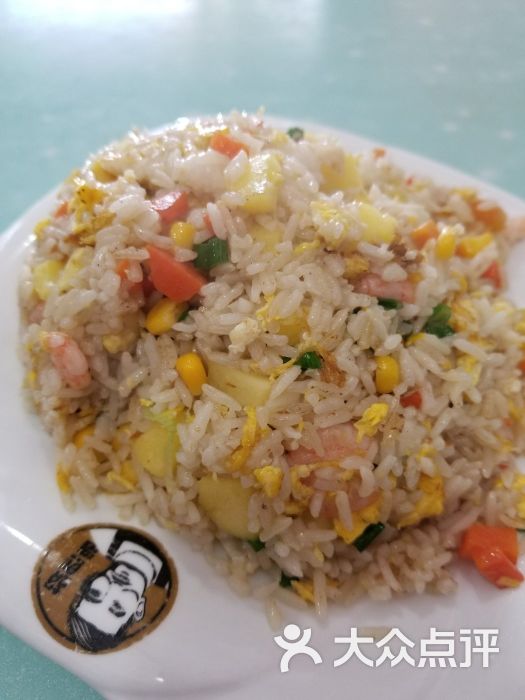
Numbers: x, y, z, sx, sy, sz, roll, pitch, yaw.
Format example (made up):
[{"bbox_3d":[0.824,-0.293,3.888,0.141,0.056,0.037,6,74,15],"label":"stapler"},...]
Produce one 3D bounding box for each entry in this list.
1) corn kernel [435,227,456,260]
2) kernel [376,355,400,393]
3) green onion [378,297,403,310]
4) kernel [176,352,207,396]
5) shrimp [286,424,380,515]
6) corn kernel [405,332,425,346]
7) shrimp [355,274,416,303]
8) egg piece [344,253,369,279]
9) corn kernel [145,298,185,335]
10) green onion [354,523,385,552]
[{"bbox_3d":[0.063,-0.037,0.181,0.007,0.007,0.009,6,42,6],"label":"corn kernel"},{"bbox_3d":[0.037,0.007,0.155,0.007,0.007,0.009,-2,42,-2],"label":"kernel"},{"bbox_3d":[0.041,-0.015,0.167,0.008,0.004,0.005,0,42,0],"label":"green onion"},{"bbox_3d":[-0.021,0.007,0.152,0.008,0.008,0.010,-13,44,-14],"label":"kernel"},{"bbox_3d":[0.020,0.033,0.147,0.025,0.014,0.022,-8,43,-8],"label":"shrimp"},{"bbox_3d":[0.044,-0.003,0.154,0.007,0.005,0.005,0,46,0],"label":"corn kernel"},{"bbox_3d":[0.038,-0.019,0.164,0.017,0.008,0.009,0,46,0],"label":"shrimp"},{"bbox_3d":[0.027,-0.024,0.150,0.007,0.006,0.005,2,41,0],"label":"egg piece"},{"bbox_3d":[-0.029,-0.010,0.156,0.009,0.006,0.007,-31,54,-27],"label":"corn kernel"},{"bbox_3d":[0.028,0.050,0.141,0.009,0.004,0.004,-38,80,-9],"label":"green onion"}]

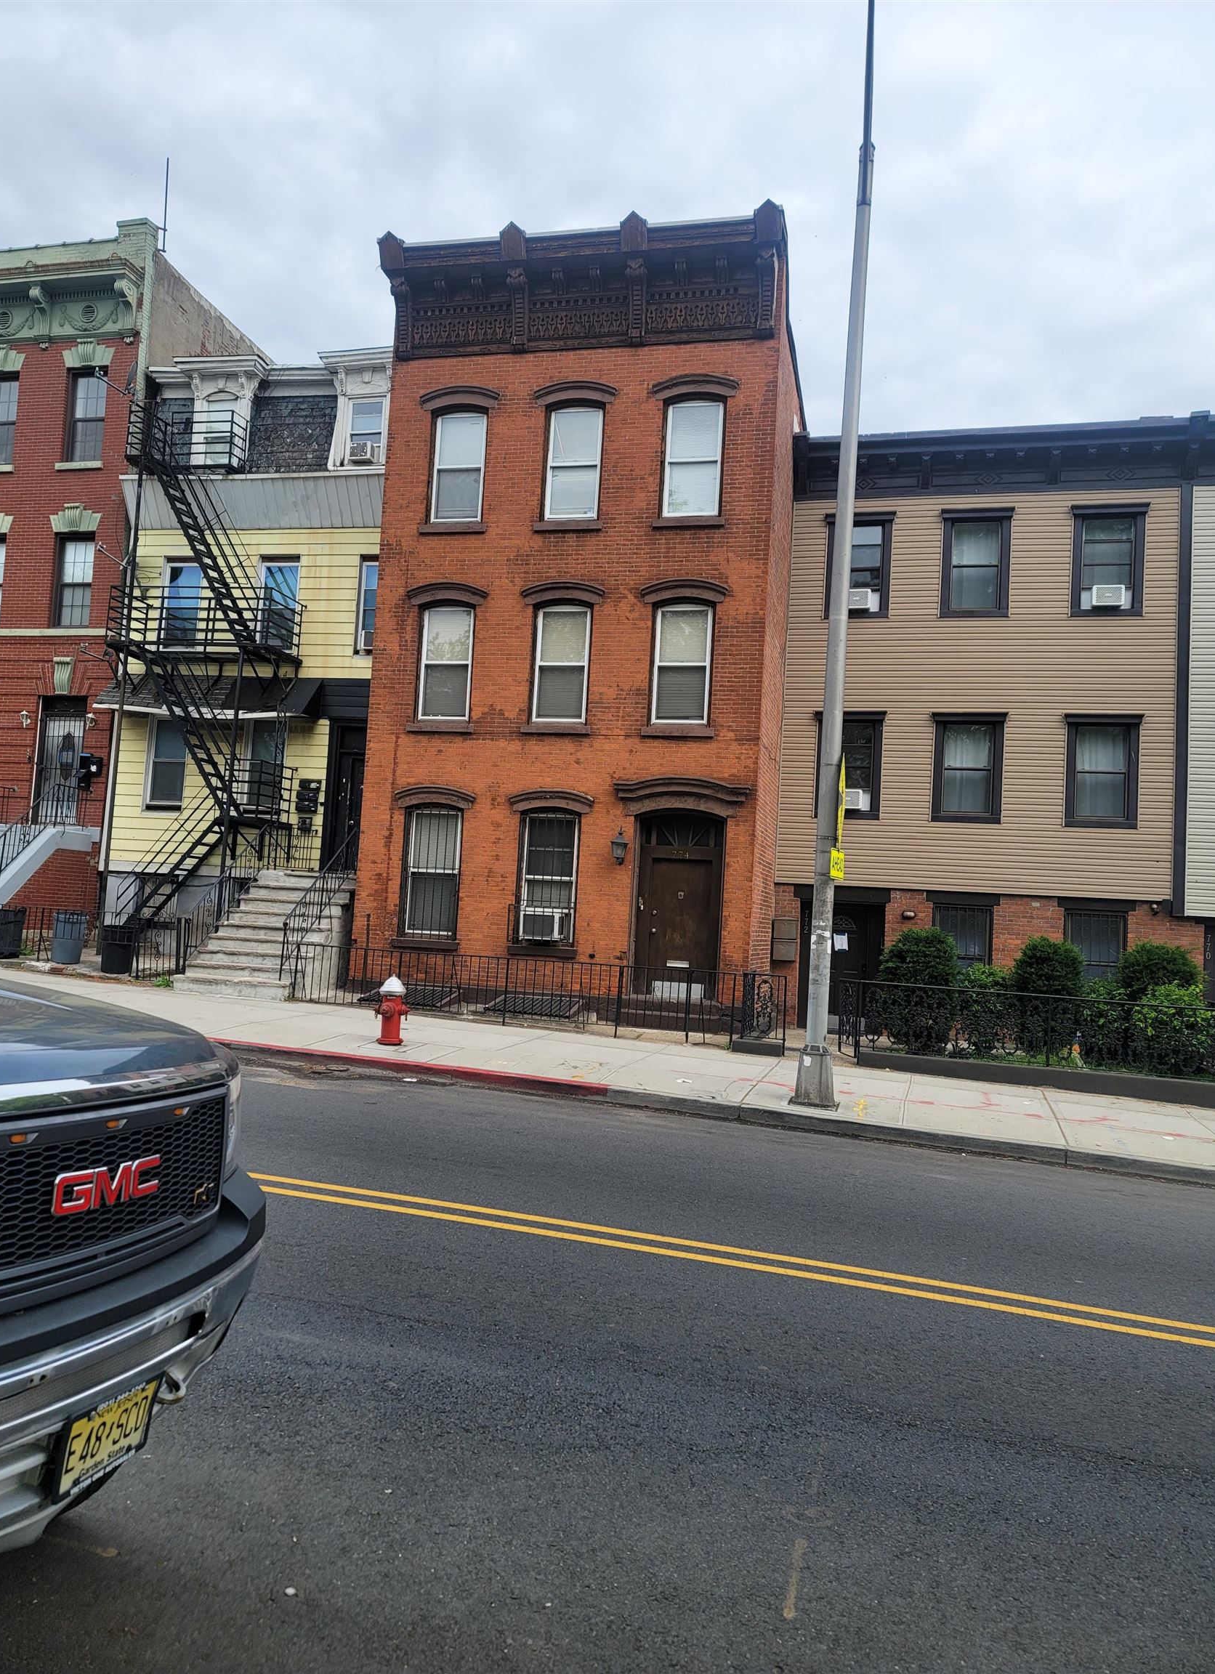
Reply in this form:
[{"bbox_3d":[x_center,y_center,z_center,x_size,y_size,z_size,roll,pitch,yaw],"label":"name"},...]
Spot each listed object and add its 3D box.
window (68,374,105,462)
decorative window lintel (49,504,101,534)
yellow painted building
[{"bbox_3d":[-9.766,-7.913,22.679,0.822,1.821,0.160,2,-5,13],"label":"window"},{"bbox_3d":[-9.908,-5.952,22.596,1.127,0.552,0.170,2,-5,13],"label":"decorative window lintel"},{"bbox_3d":[-4.783,-2.833,26.641,5.934,10.914,11.150,2,-5,13],"label":"yellow painted building"}]

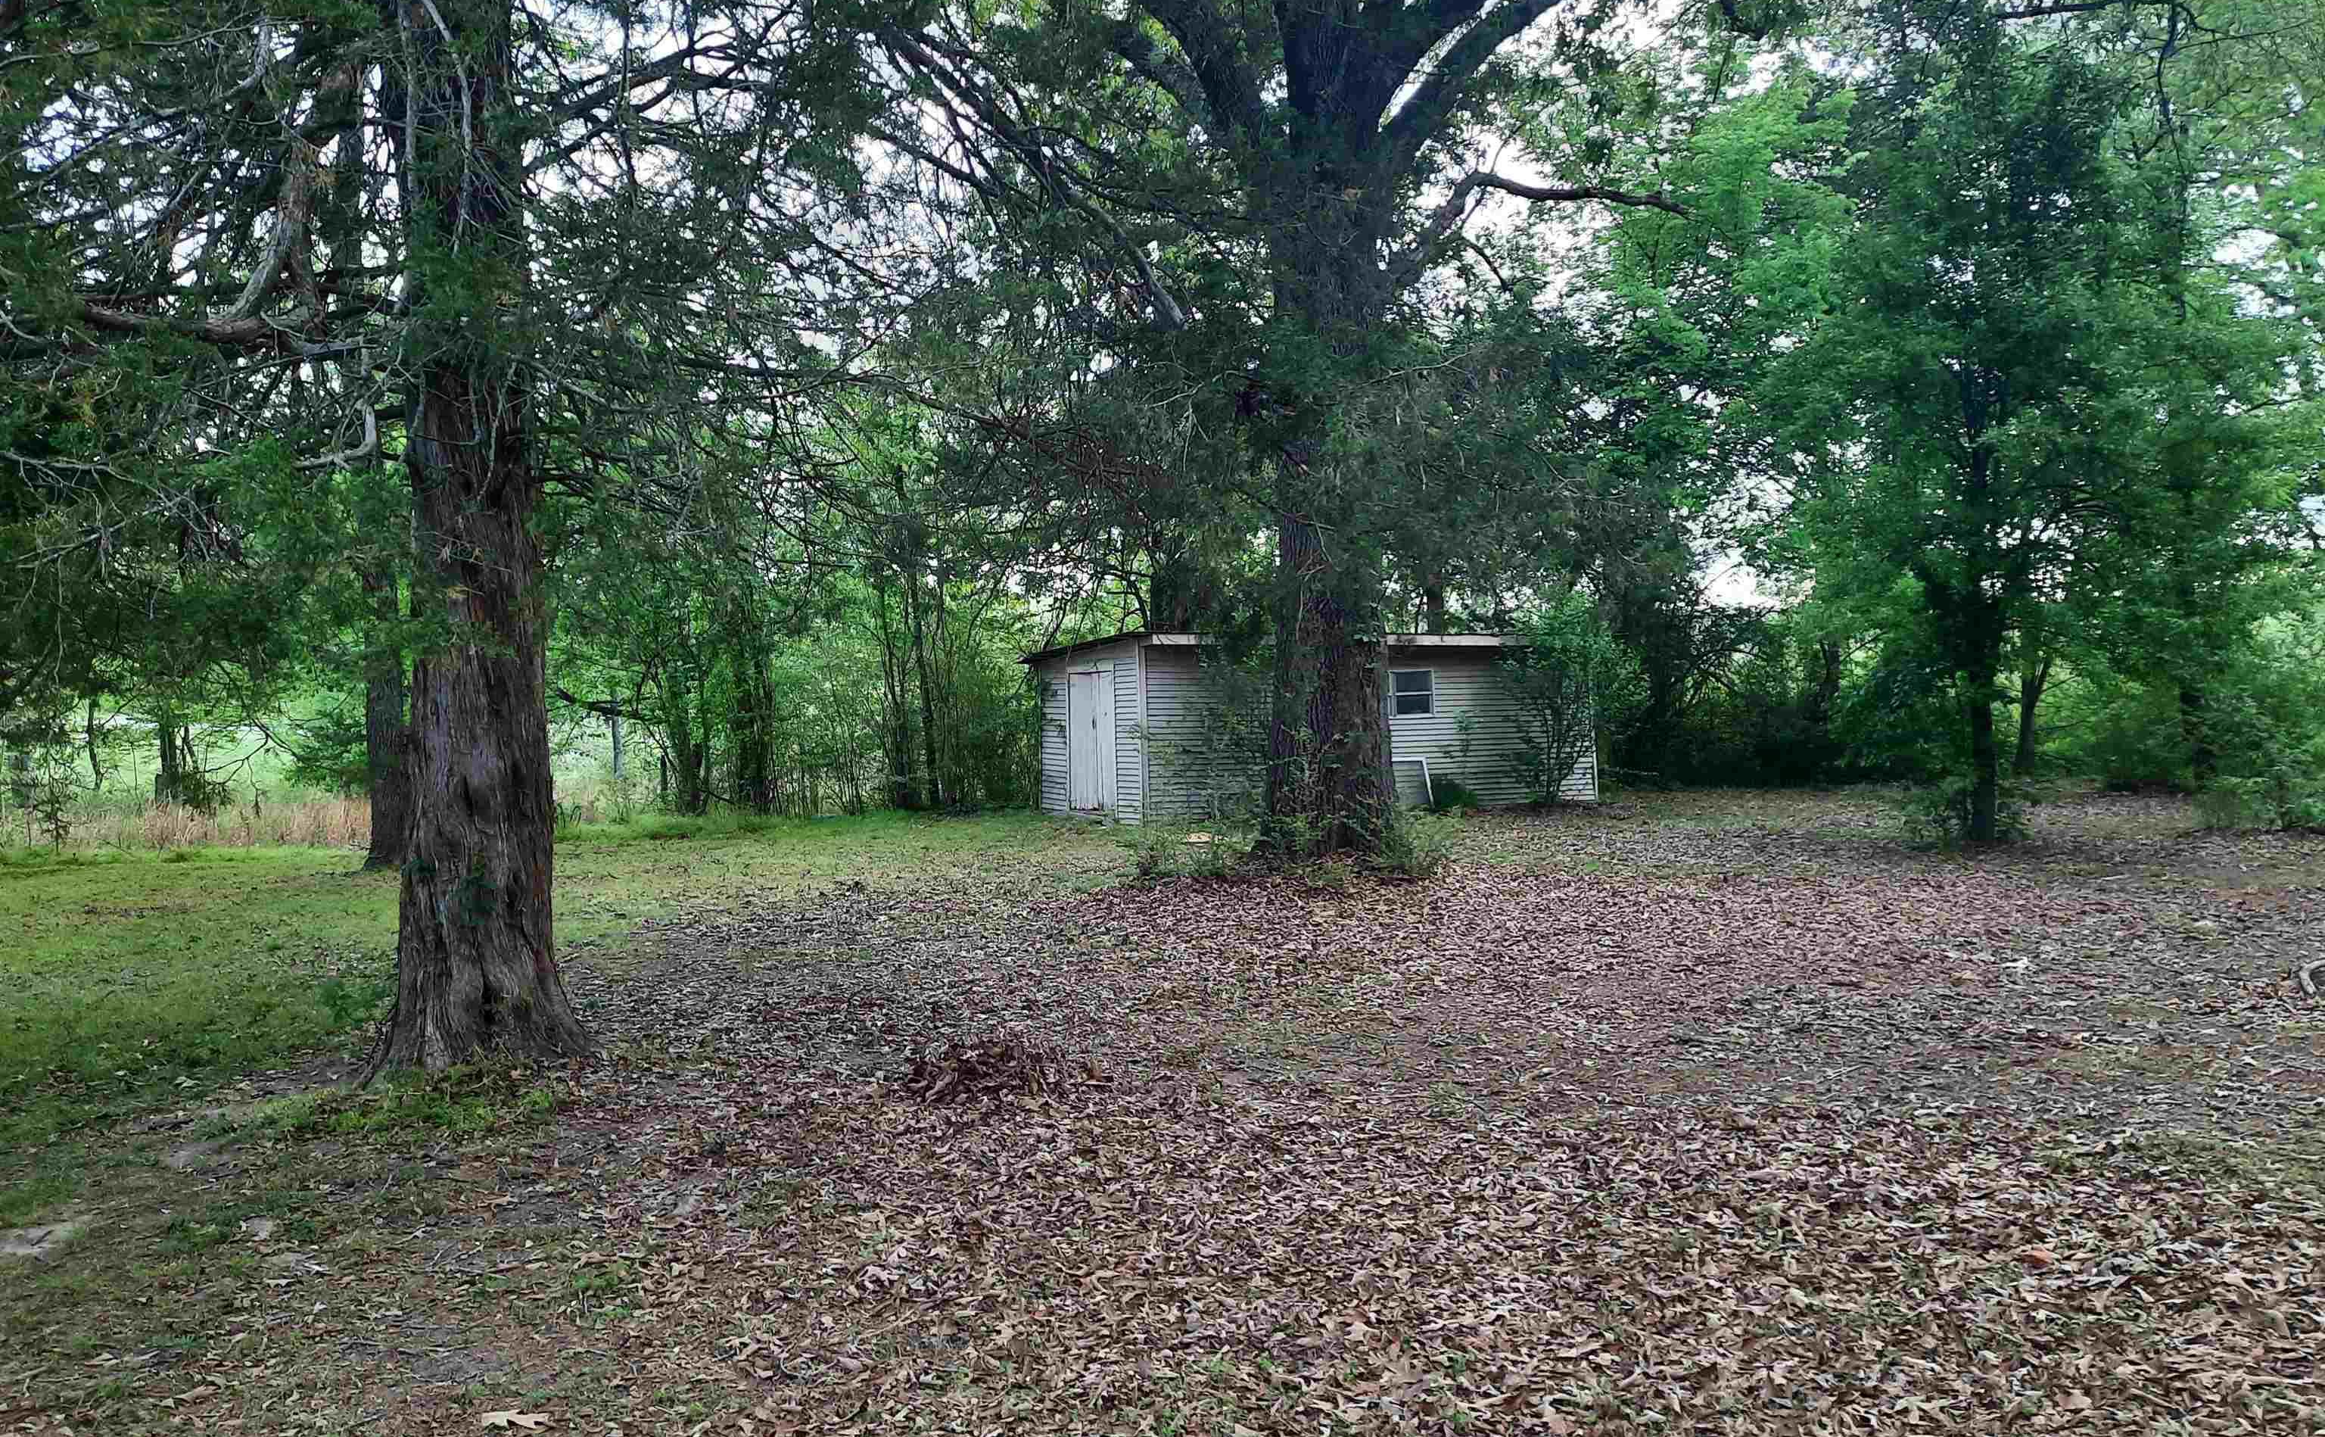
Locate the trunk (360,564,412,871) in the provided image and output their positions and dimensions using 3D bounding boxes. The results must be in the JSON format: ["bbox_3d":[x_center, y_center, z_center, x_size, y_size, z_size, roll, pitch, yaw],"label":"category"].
[{"bbox_3d":[-8.074,-0.019,17.500,0.528,3.186,0.500,-1,0,0],"label":"trunk"}]

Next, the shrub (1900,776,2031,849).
[{"bbox_3d":[8.511,0.992,17.800,1.377,0.755,1.200,-1,0,0],"label":"shrub"}]

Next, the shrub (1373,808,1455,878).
[{"bbox_3d":[2.418,1.200,16.200,0.812,0.657,0.750,-1,0,0],"label":"shrub"}]

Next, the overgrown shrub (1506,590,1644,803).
[{"bbox_3d":[6.213,-0.328,25.300,2.011,3.138,1.700,-1,0,0],"label":"overgrown shrub"}]

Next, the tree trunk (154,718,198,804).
[{"bbox_3d":[-14.993,0.662,25.500,0.561,1.293,0.500,-1,0,0],"label":"tree trunk"}]

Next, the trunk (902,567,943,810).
[{"bbox_3d":[-3.784,-0.473,26.500,0.592,3.831,0.500,-1,0,0],"label":"trunk"}]

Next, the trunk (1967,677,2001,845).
[{"bbox_3d":[8.752,0.474,17.900,0.367,1.737,0.360,-1,0,0],"label":"trunk"}]

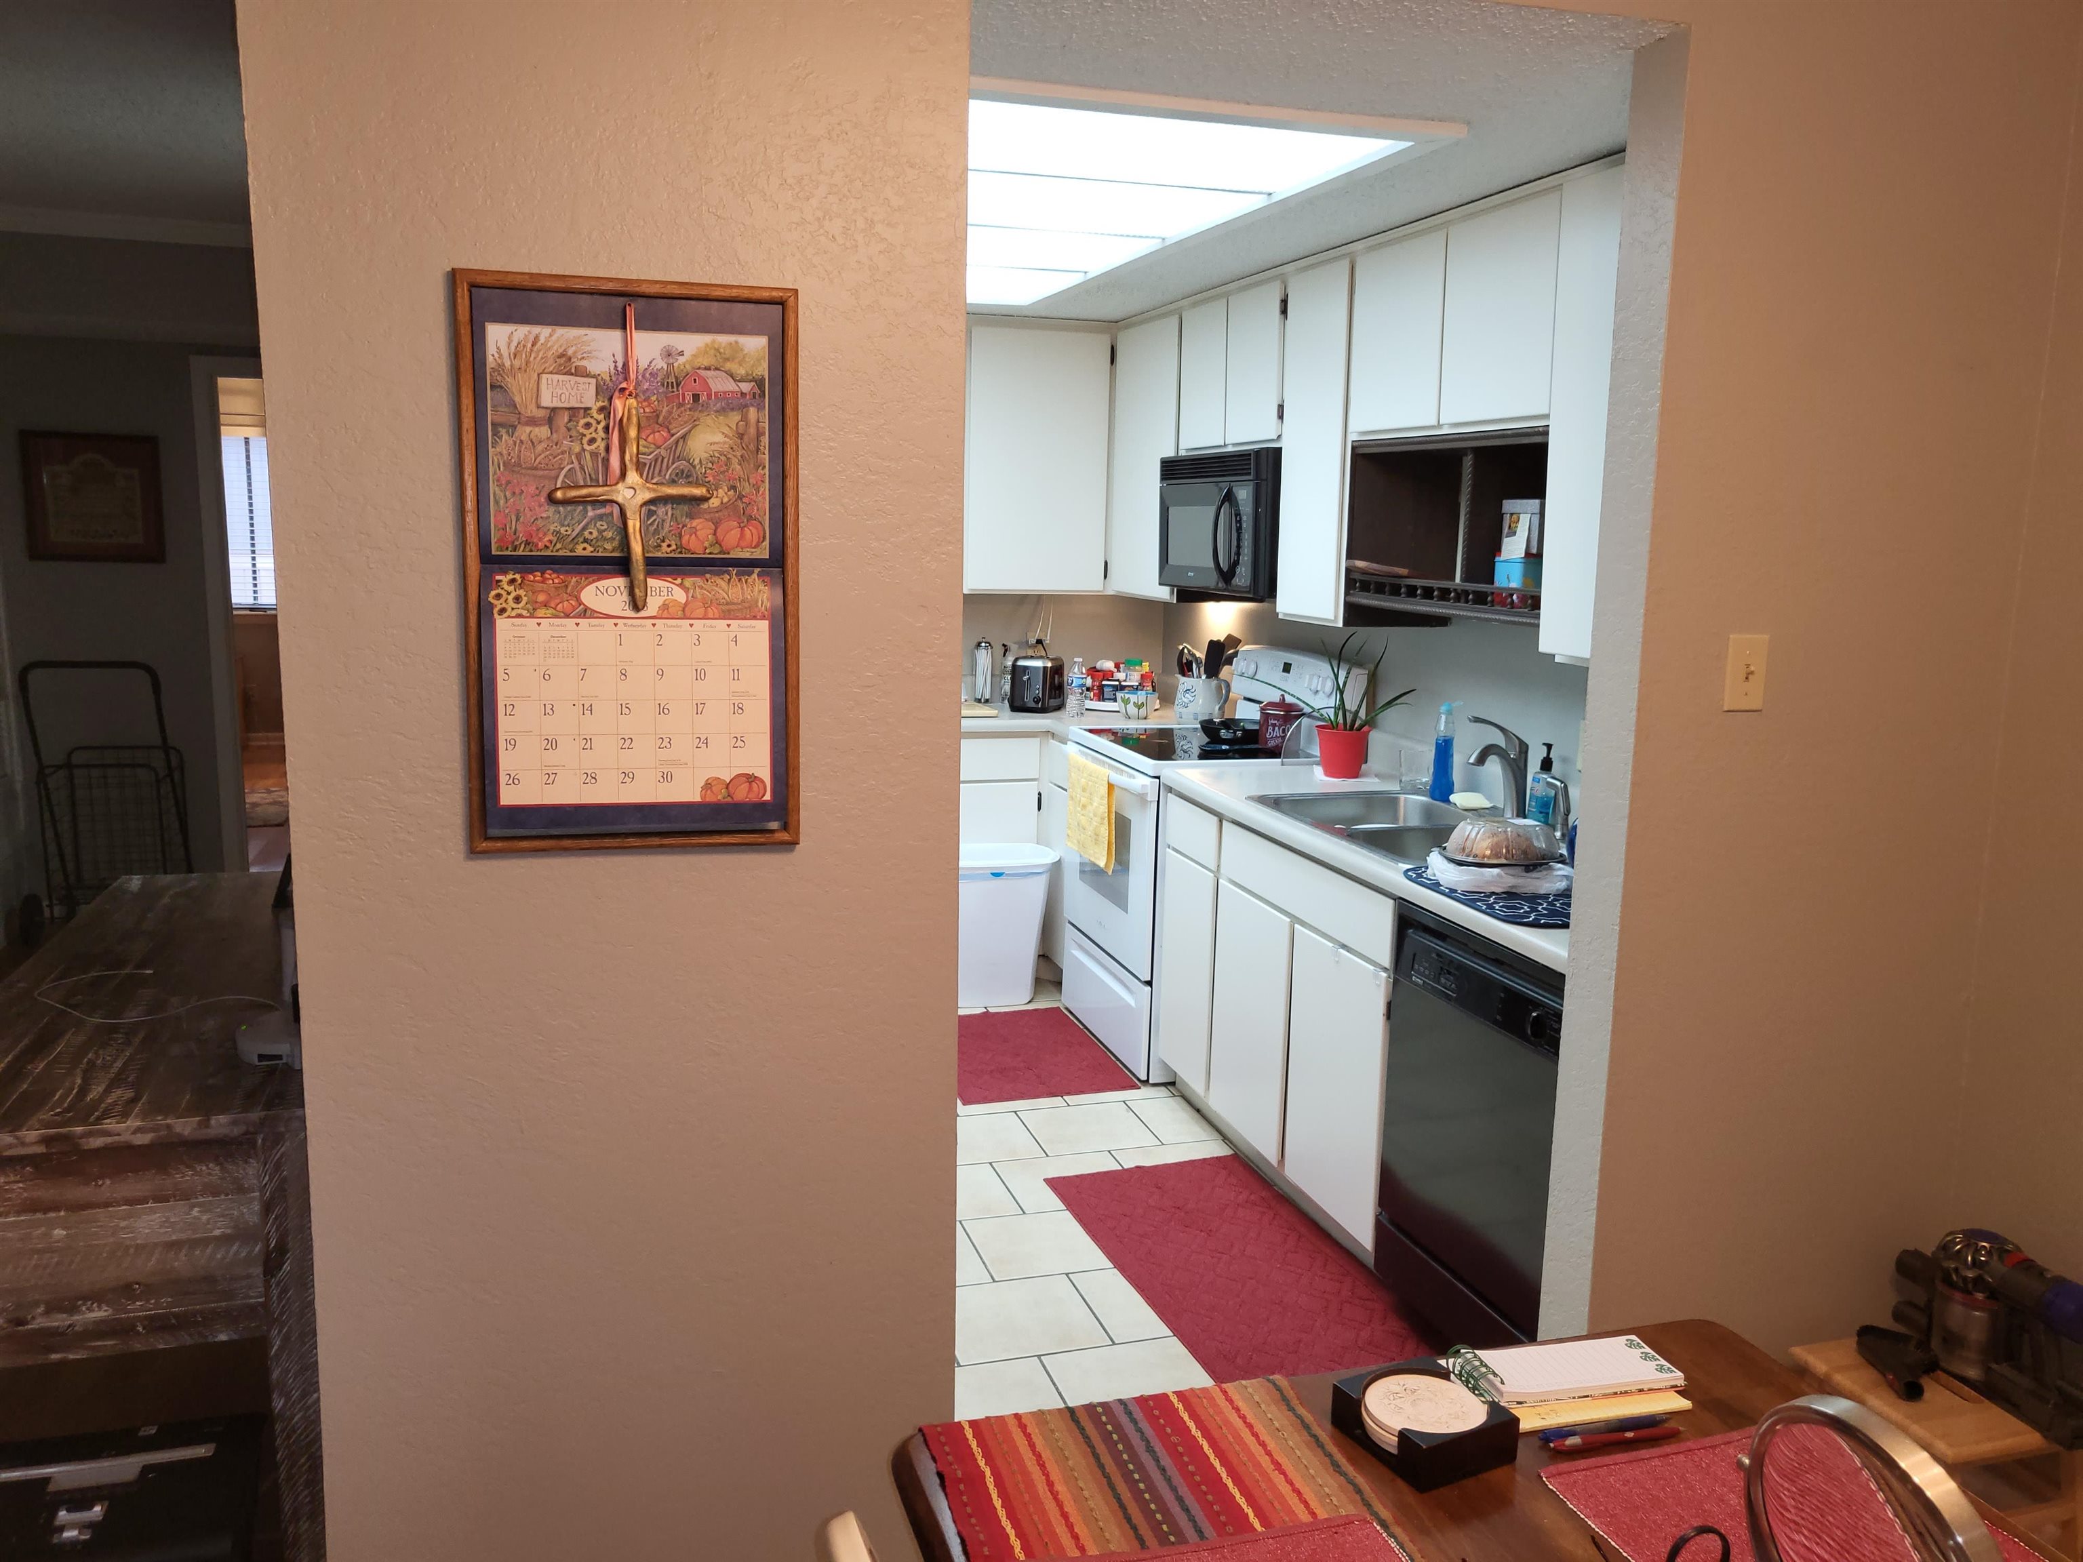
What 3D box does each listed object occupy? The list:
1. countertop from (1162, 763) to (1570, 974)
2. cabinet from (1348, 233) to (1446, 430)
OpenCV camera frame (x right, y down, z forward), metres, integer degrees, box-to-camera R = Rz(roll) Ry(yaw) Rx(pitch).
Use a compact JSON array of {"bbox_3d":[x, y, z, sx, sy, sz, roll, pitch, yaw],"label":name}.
[{"bbox_3d":[0.872,0.131,3.317,0.632,0.042,1.775,-2,10,-17],"label":"countertop"},{"bbox_3d":[0.952,-1.008,3.593,0.329,0.420,0.415,-2,10,-17],"label":"cabinet"}]

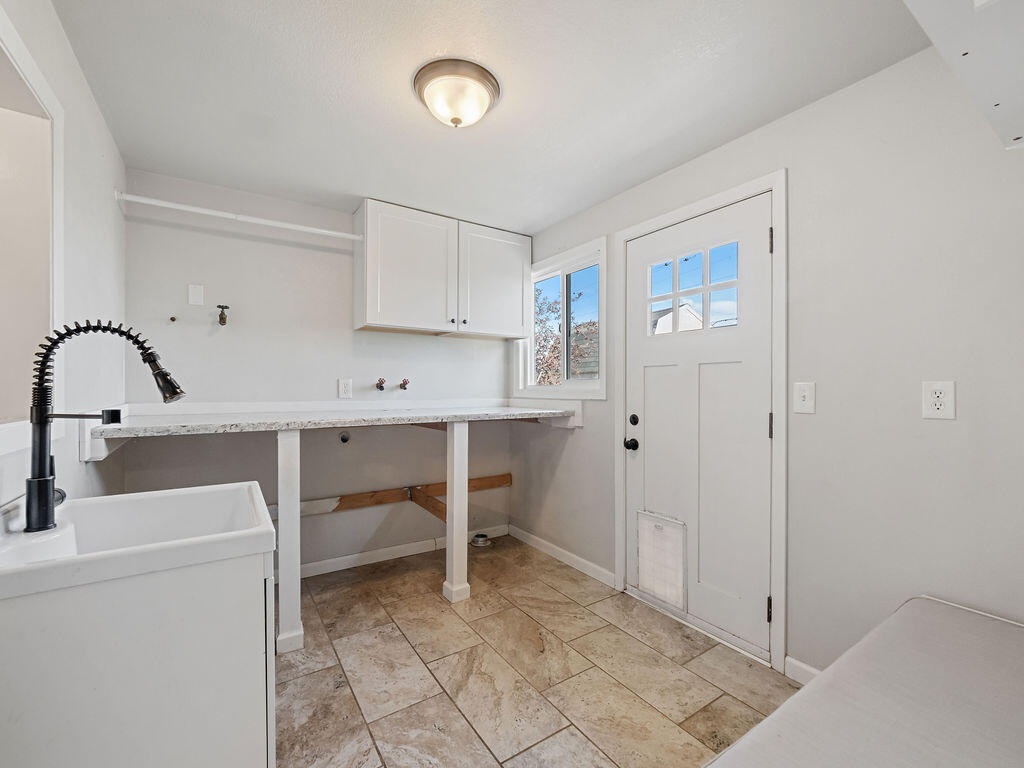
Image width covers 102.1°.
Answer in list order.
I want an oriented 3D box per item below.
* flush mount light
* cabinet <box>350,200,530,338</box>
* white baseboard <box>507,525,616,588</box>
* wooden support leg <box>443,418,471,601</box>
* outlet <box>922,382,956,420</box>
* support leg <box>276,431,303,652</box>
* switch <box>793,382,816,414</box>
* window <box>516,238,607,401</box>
[{"bbox_3d":[-0.212,-1.070,1.610,0.335,0.142,0.335,0,0,0],"label":"flush mount light"},{"bbox_3d":[-0.456,-0.738,2.976,1.210,0.765,0.320,0,0,-31],"label":"cabinet"},{"bbox_3d":[0.305,1.202,2.963,0.015,0.083,1.115,0,0,-36],"label":"white baseboard"},{"bbox_3d":[-0.319,0.723,2.410,0.107,1.030,0.106,0,0,-31],"label":"wooden support leg"},{"bbox_3d":[1.428,0.056,1.387,0.009,0.124,0.078,0,0,-35],"label":"outlet"},{"bbox_3d":[-1.052,0.723,1.968,0.108,1.030,0.103,0,0,-31],"label":"support leg"},{"bbox_3d":[1.202,0.059,1.704,0.012,0.124,0.078,0,0,-35],"label":"switch"},{"bbox_3d":[0.322,-0.405,2.989,0.080,1.020,0.980,0,0,-35],"label":"window"}]

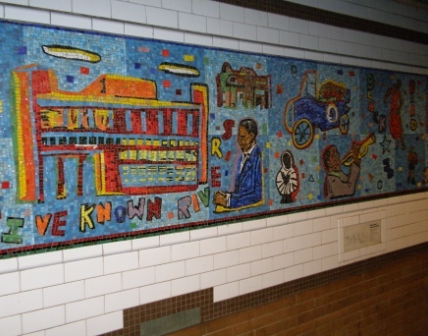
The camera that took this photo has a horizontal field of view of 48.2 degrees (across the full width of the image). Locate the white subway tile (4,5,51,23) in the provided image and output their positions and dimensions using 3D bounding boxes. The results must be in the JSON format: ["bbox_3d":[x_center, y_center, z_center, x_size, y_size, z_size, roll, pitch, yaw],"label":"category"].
[{"bbox_3d":[-0.643,-0.526,1.649,0.152,0.042,0.015,-3,4,-38],"label":"white subway tile"}]

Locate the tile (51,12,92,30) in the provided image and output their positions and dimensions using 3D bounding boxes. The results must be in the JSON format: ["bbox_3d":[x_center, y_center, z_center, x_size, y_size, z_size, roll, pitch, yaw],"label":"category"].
[{"bbox_3d":[-0.514,-0.531,1.732,0.152,0.045,0.012,-3,4,-38],"label":"tile"}]

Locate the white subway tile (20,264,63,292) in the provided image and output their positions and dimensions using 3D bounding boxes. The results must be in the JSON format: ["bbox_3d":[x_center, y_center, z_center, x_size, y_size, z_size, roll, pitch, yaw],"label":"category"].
[{"bbox_3d":[-0.611,0.388,1.704,0.152,0.074,0.010,-3,3,-38],"label":"white subway tile"}]

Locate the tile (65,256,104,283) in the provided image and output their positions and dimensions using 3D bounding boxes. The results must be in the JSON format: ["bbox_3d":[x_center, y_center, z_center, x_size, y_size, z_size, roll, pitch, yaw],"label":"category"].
[{"bbox_3d":[-0.491,0.381,1.802,0.152,0.075,0.010,-3,3,-38],"label":"tile"}]

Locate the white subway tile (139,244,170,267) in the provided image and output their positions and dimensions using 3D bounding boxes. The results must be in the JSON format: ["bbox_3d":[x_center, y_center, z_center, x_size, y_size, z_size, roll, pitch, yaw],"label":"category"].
[{"bbox_3d":[-0.247,0.363,1.981,0.152,0.076,0.010,-3,4,-38],"label":"white subway tile"}]

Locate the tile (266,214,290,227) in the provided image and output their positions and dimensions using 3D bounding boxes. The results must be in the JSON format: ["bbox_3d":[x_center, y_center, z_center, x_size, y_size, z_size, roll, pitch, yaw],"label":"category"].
[{"bbox_3d":[0.321,0.270,2.428,0.152,0.045,0.012,-3,4,-38],"label":"tile"}]

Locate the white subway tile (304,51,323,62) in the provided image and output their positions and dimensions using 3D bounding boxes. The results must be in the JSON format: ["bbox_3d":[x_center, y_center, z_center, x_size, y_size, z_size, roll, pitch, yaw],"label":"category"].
[{"bbox_3d":[0.535,-0.607,2.577,0.152,0.051,0.015,-3,4,-38],"label":"white subway tile"}]

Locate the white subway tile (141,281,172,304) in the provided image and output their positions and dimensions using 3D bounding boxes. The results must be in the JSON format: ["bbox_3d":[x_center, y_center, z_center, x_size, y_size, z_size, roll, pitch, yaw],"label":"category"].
[{"bbox_3d":[-0.246,0.518,1.998,0.152,0.074,0.010,-3,3,-38],"label":"white subway tile"}]

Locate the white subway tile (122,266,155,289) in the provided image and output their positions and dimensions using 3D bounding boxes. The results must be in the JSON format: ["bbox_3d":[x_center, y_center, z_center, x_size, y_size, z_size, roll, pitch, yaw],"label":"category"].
[{"bbox_3d":[-0.307,0.445,1.944,0.152,0.074,0.012,-3,4,-38],"label":"white subway tile"}]

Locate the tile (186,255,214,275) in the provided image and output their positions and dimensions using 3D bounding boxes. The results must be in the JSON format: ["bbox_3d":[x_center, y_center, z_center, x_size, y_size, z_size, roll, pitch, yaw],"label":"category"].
[{"bbox_3d":[-0.067,0.431,2.133,0.152,0.074,0.012,-3,4,-38],"label":"tile"}]

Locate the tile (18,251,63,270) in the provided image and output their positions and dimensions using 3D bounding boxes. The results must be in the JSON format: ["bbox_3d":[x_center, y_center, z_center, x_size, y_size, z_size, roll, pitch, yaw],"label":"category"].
[{"bbox_3d":[-0.612,0.326,1.692,0.155,0.050,0.010,-3,3,-38],"label":"tile"}]

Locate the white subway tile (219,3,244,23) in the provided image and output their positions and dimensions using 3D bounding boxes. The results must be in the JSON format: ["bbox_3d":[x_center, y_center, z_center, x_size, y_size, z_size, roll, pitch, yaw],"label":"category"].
[{"bbox_3d":[0.081,-0.715,2.213,0.152,0.074,0.012,-3,4,-38],"label":"white subway tile"}]

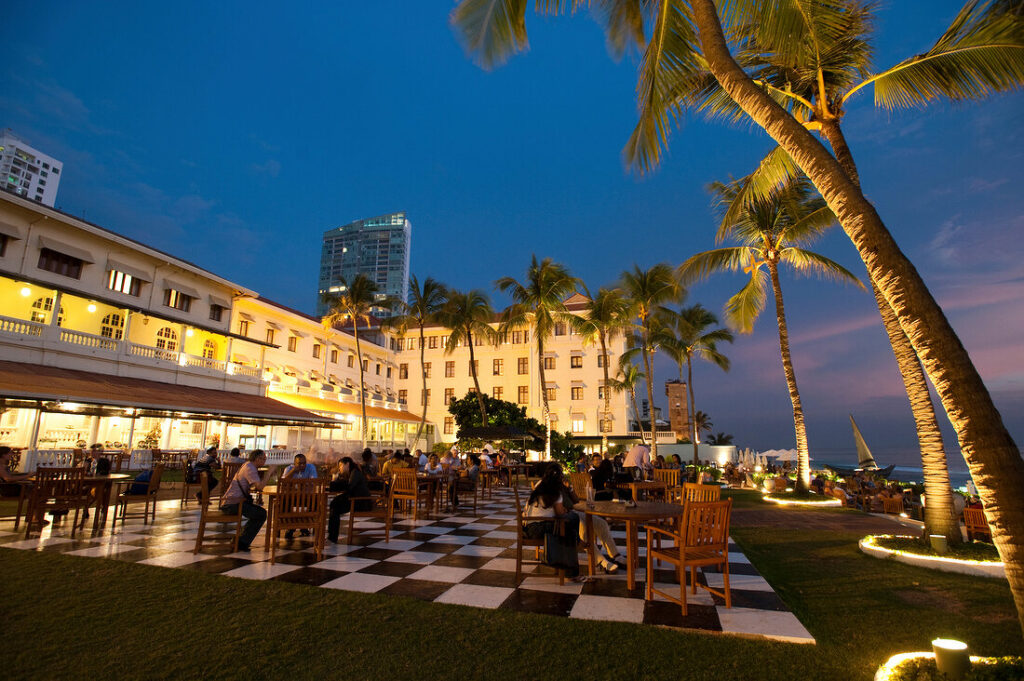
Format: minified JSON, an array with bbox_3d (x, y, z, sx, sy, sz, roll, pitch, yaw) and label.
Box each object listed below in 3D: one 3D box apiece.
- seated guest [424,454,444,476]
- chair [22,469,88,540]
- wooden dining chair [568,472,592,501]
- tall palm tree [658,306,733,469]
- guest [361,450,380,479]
[{"bbox_3d":[-1.773,3.174,10.983,0.500,1.200,0.750,-1,-13,9],"label":"seated guest"},{"bbox_3d":[-6.223,2.230,6.673,0.570,0.920,0.600,8,-14,-29],"label":"chair"},{"bbox_3d":[1.325,2.659,7.918,0.570,0.930,0.560,10,-15,-36],"label":"wooden dining chair"},{"bbox_3d":[14.399,3.526,38.385,5.300,12.380,5.300,0,-12,0],"label":"tall palm tree"},{"bbox_3d":[-2.902,2.882,9.941,0.750,1.240,0.500,8,-14,-30],"label":"guest"}]

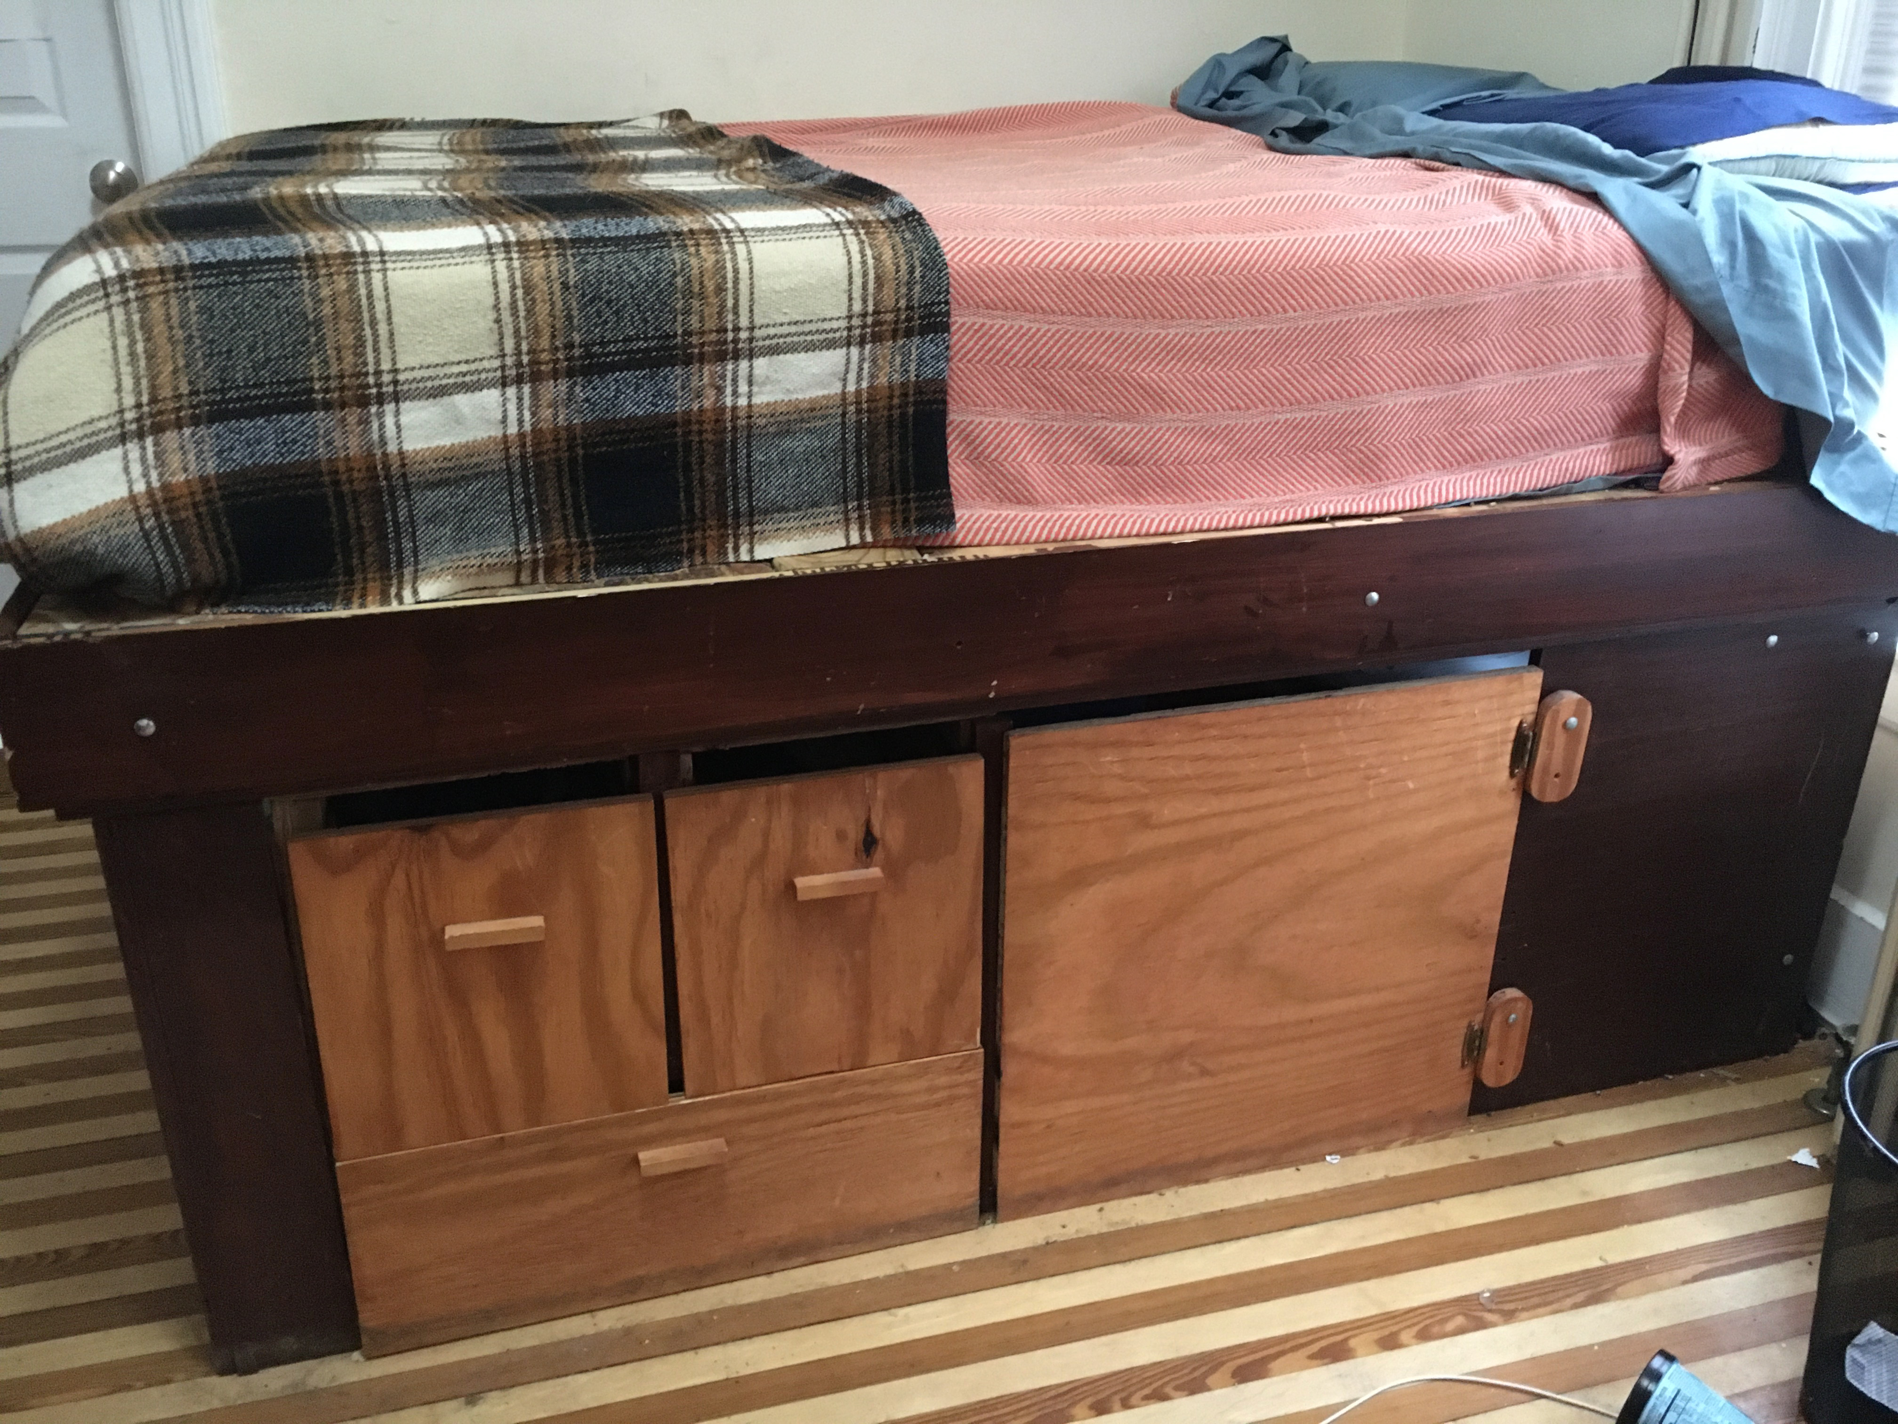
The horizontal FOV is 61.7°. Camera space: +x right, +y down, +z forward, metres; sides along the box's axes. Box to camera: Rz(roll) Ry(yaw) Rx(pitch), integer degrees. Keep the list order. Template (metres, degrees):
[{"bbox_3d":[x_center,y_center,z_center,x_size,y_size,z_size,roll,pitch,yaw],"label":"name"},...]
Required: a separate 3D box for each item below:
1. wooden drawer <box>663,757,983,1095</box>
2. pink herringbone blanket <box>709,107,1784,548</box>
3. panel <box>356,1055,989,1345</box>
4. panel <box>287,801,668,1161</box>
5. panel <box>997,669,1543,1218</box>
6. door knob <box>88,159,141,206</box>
[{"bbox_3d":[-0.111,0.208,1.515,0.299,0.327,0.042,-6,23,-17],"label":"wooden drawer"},{"bbox_3d":[-0.055,-0.579,2.106,1.884,0.350,1.343,-6,23,-17],"label":"pink herringbone blanket"},{"bbox_3d":[-0.261,0.477,1.571,0.622,0.222,0.040,-6,23,-17],"label":"panel"},{"bbox_3d":[-0.408,0.240,1.420,0.301,0.327,0.040,-6,23,-17],"label":"panel"},{"bbox_3d":[0.334,0.244,1.700,0.600,0.567,0.020,-6,23,-17],"label":"panel"},{"bbox_3d":[-1.108,-0.703,2.110,0.056,0.056,0.062,-6,23,-17],"label":"door knob"}]

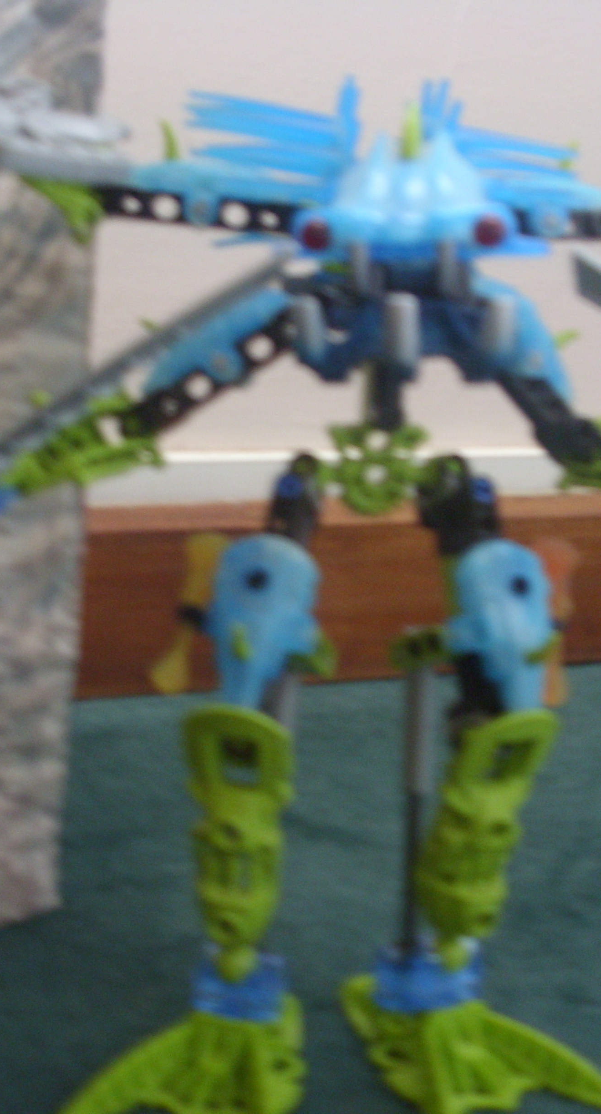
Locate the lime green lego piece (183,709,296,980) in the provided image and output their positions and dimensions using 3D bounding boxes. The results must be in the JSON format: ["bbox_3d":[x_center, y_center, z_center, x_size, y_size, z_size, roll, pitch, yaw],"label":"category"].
[{"bbox_3d":[-0.014,0.066,0.377,0.023,0.061,0.018,2,9,12],"label":"lime green lego piece"}]

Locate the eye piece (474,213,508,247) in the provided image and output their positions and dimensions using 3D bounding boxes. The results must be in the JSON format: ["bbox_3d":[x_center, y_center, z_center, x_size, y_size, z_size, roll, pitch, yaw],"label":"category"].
[{"bbox_3d":[0.042,-0.072,0.360,0.007,0.007,0.007,2,10,-7],"label":"eye piece"}]

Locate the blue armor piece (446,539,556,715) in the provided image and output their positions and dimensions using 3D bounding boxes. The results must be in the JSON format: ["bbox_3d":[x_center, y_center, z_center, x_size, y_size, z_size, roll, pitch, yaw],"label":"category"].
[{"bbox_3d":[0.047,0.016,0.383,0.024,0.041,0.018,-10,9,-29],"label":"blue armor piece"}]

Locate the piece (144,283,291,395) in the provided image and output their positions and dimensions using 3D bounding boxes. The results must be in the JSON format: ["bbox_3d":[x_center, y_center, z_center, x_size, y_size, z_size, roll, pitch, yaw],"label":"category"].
[{"bbox_3d":[-0.017,-0.048,0.369,0.038,0.015,0.022,-32,6,7],"label":"piece"}]

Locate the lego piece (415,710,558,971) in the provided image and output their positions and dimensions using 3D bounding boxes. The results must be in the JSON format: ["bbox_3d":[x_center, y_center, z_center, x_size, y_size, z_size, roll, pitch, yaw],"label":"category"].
[{"bbox_3d":[0.042,0.065,0.377,0.021,0.059,0.018,11,7,-16],"label":"lego piece"}]

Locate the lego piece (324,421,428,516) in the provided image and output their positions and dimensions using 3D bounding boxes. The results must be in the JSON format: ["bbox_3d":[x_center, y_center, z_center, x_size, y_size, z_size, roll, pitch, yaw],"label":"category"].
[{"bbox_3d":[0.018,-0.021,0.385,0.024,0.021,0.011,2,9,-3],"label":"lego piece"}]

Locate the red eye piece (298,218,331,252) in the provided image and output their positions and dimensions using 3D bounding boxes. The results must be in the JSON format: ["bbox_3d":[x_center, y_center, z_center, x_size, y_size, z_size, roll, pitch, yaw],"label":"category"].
[{"bbox_3d":[0.003,-0.071,0.360,0.007,0.007,0.007,4,10,6],"label":"red eye piece"}]

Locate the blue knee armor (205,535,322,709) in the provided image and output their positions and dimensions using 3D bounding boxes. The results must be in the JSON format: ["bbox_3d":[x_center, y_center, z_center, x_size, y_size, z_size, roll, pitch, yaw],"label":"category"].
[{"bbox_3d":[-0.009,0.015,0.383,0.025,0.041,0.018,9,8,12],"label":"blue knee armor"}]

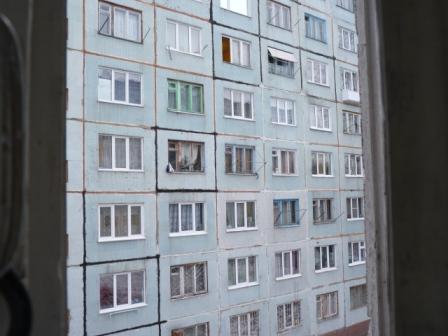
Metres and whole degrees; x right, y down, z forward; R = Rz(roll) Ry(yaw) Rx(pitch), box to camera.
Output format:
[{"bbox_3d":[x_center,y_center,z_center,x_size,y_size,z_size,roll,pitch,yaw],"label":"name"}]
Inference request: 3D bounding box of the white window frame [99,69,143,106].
[{"bbox_3d":[-4.148,-3.229,18.283,2.000,1.380,0.140,2,-5,-40],"label":"white window frame"}]

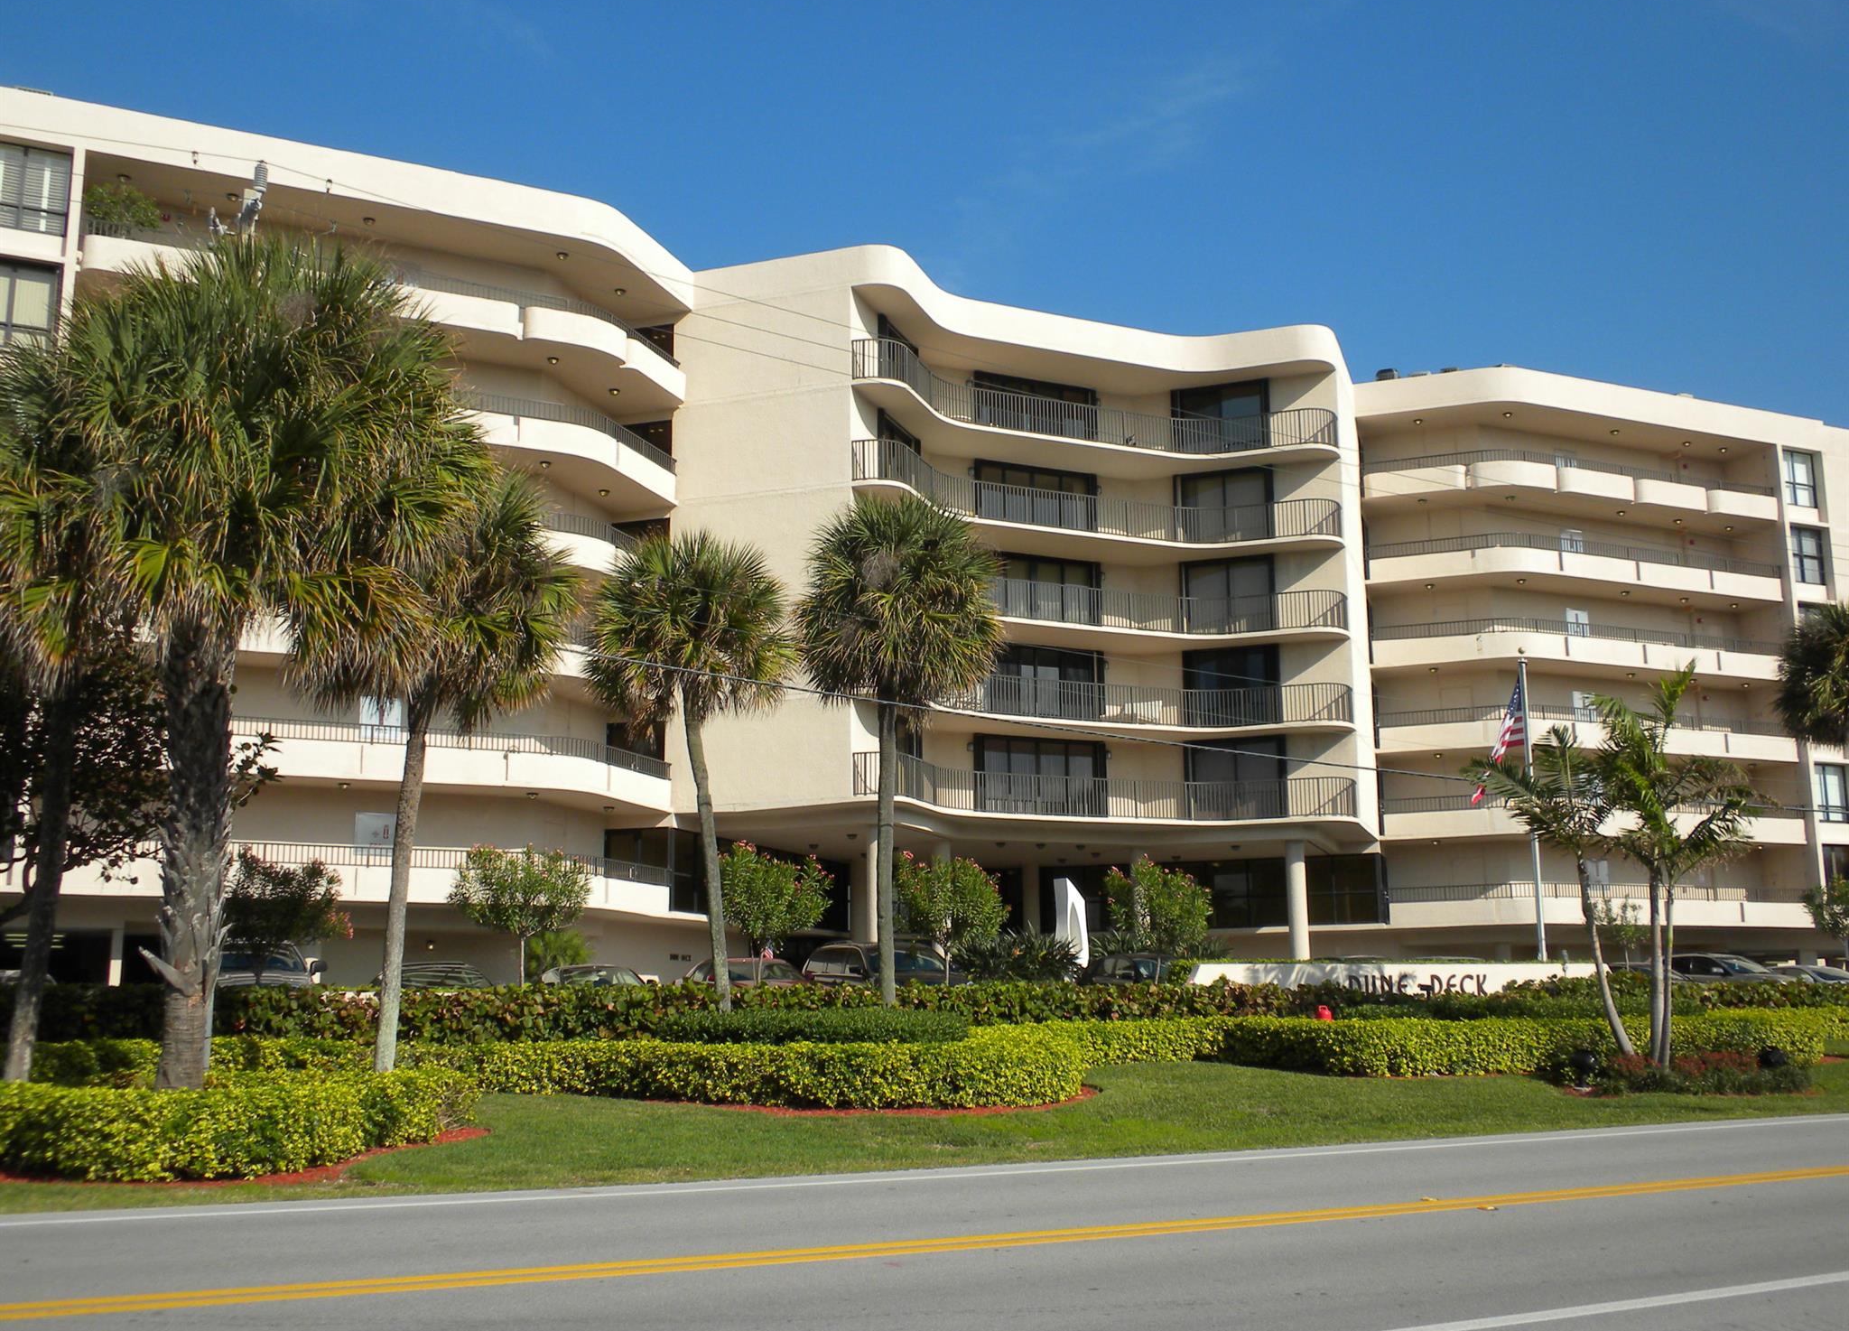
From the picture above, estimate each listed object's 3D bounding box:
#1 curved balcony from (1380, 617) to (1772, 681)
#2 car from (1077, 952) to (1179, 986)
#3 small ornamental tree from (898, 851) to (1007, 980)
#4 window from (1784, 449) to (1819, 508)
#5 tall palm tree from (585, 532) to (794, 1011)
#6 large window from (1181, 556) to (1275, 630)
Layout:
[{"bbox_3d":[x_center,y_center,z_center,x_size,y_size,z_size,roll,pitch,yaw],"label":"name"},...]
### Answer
[{"bbox_3d":[21.577,-0.249,64.941,14.826,1.270,4.464,3,-11,-22],"label":"curved balcony"},{"bbox_3d":[4.241,6.256,37.882,1.800,1.450,4.700,4,-11,-27],"label":"car"},{"bbox_3d":[0.433,4.717,32.740,1.850,3.181,1.850,0,-9,0],"label":"small ornamental tree"},{"bbox_3d":[29.393,-6.224,66.280,1.420,1.880,0.150,5,-12,-28],"label":"window"},{"bbox_3d":[-3.374,1.815,28.117,3.022,7.637,2.871,-1,-10,0],"label":"tall palm tree"},{"bbox_3d":[9.002,-1.992,58.412,2.850,2.300,0.150,-5,-10,25],"label":"large window"}]

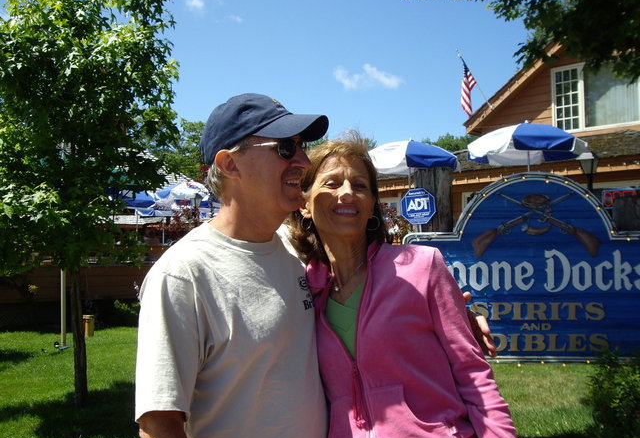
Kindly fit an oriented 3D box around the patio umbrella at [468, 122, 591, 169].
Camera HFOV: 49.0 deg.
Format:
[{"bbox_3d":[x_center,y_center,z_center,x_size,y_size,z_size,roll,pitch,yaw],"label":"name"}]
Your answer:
[{"bbox_3d":[3.493,-1.310,11.800,2.050,0.600,2.000,-2,-4,17],"label":"patio umbrella"}]

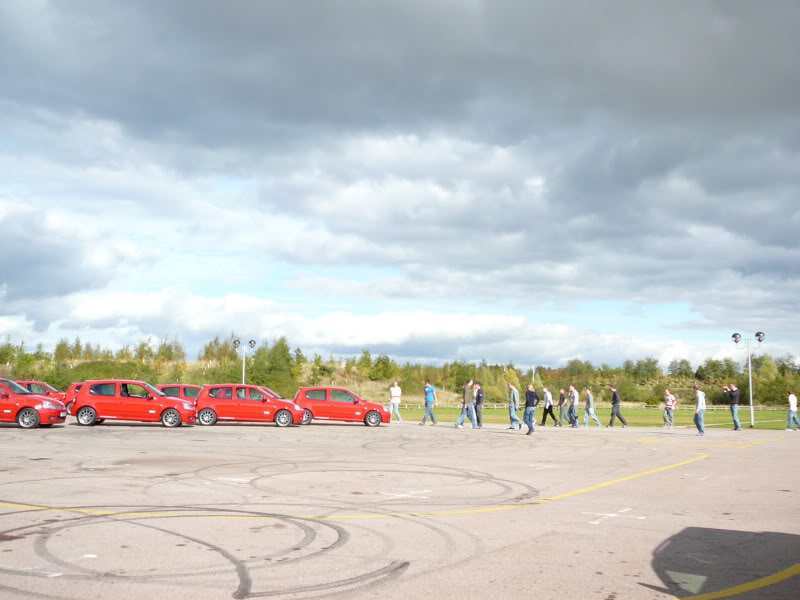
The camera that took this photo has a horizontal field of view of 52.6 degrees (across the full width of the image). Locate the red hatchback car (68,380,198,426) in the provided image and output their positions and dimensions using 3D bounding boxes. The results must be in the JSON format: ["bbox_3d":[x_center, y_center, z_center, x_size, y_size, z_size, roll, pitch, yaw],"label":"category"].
[{"bbox_3d":[-8.173,3.227,25.237,3.810,1.420,1.650,2,-7,-6],"label":"red hatchback car"}]

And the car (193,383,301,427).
[{"bbox_3d":[-5.113,3.594,27.633,3.810,1.420,1.650,2,-7,-6],"label":"car"}]

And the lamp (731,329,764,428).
[{"bbox_3d":[16.364,3.768,37.820,1.480,4.480,0.450,1,-7,5],"label":"lamp"}]

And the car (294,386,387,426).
[{"bbox_3d":[-2.194,3.959,30.087,3.810,1.420,1.650,2,-7,-6],"label":"car"}]

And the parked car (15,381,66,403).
[{"bbox_3d":[-15.658,4.297,35.440,3.810,1.420,1.650,1,-7,-2],"label":"parked car"}]

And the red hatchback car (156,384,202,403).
[{"bbox_3d":[-8.523,4.249,33.734,3.810,1.420,1.650,2,-7,-6],"label":"red hatchback car"}]

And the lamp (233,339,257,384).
[{"bbox_3d":[-10.162,4.878,52.795,1.500,4.450,0.450,1,-7,5],"label":"lamp"}]

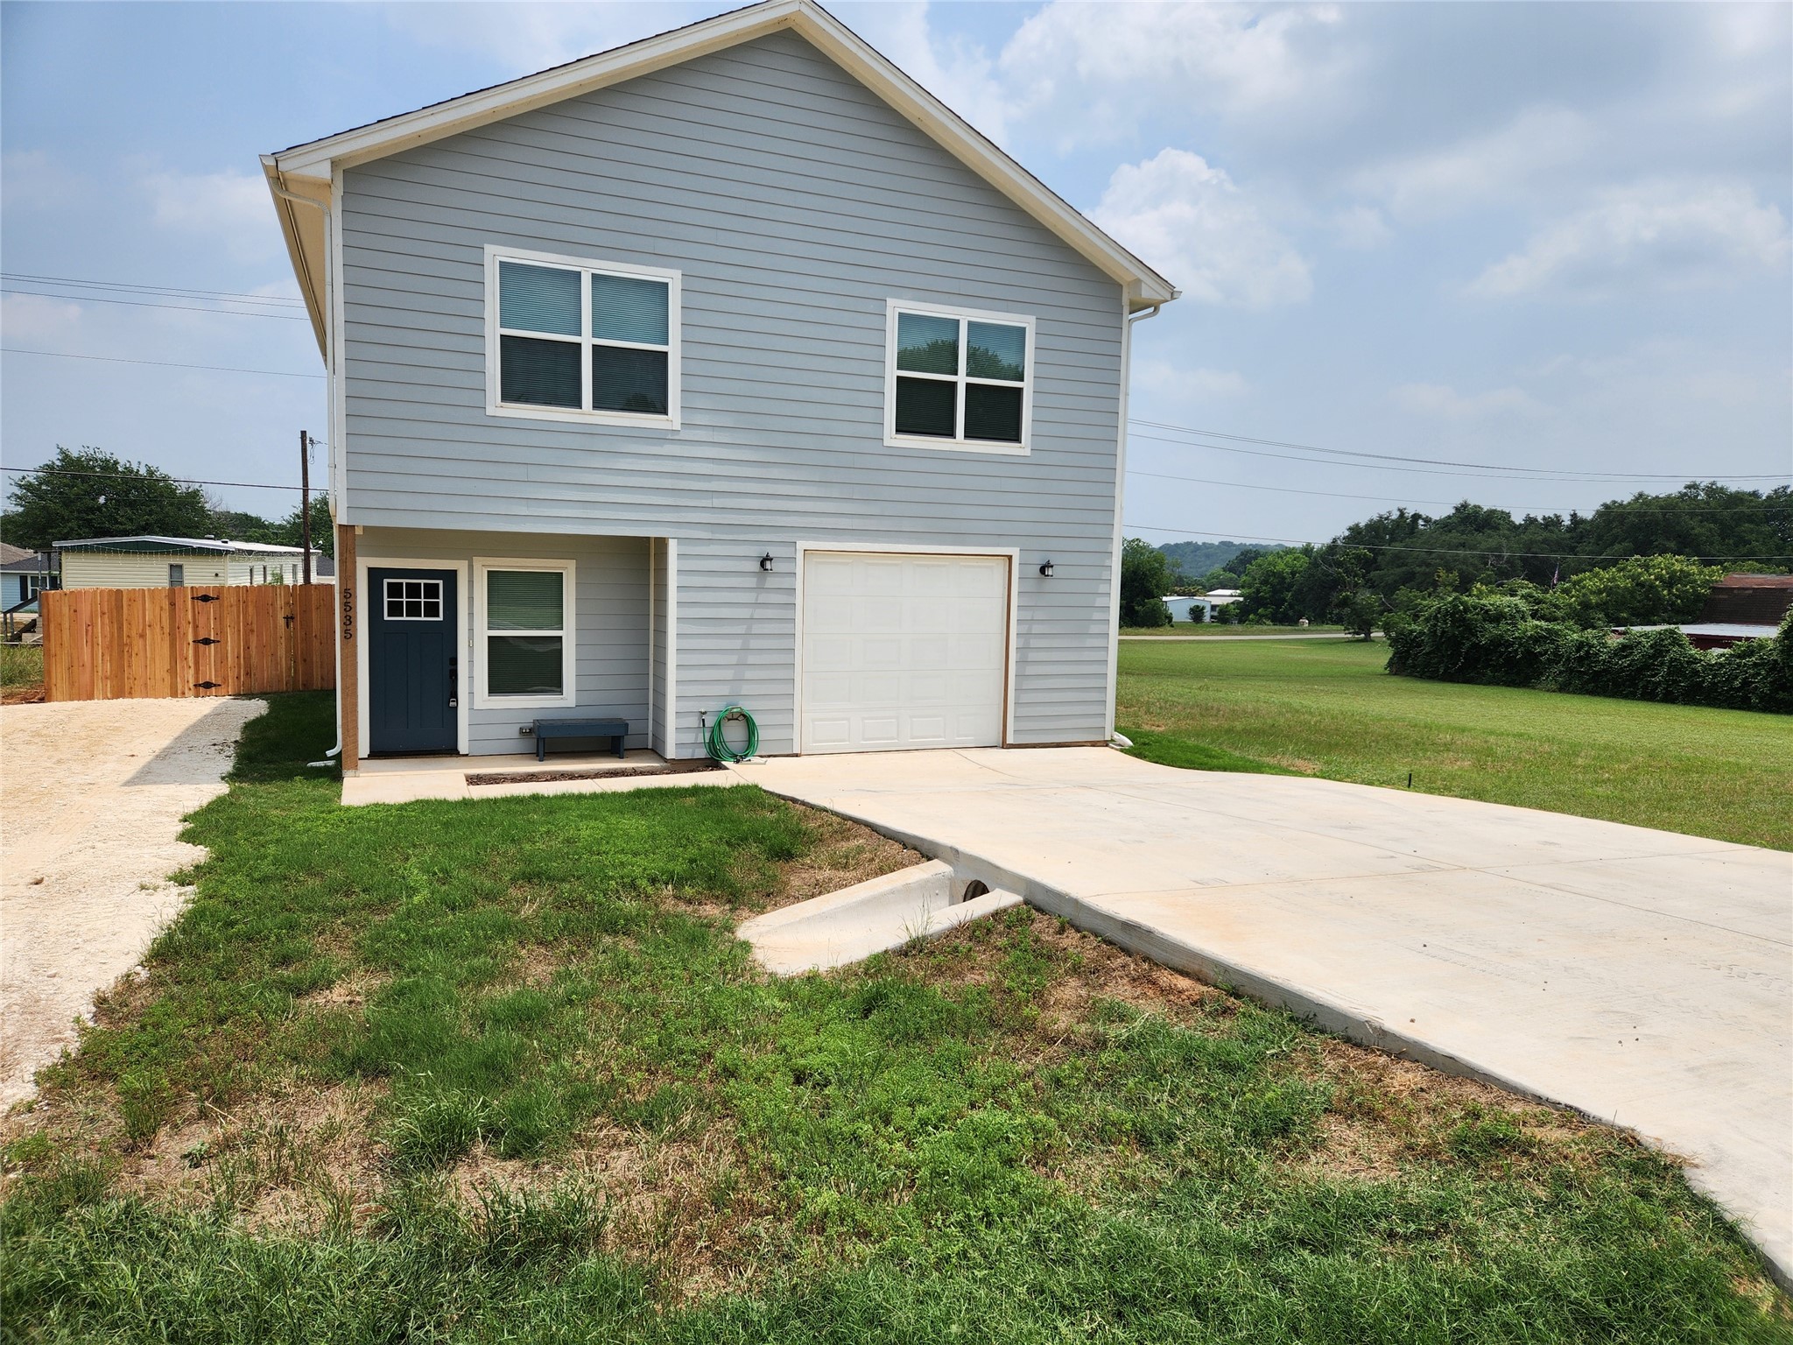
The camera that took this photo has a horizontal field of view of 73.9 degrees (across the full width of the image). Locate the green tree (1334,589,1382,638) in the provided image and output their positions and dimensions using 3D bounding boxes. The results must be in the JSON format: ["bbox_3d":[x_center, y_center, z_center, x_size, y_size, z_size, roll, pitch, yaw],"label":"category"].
[{"bbox_3d":[22.858,-2.879,59.000,2.500,2.500,2.400,1,5,0],"label":"green tree"}]

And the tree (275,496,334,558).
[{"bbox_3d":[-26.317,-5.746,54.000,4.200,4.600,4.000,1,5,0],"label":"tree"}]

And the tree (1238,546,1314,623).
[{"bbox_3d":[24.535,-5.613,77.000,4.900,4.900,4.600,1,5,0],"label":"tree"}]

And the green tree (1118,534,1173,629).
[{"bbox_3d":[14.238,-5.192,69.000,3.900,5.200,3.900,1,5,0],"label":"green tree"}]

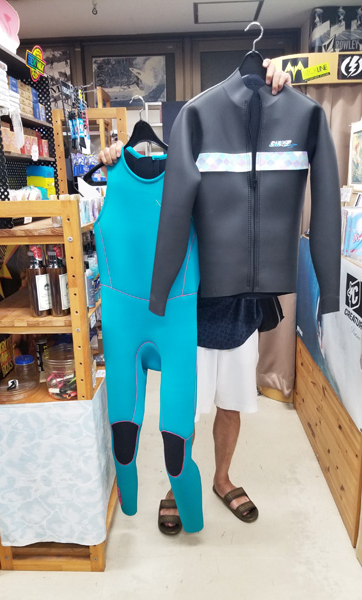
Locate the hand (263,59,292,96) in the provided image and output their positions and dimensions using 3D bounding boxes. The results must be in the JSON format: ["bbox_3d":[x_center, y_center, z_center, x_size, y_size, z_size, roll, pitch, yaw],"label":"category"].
[{"bbox_3d":[0.283,-0.656,1.329,0.090,0.105,0.095,0,14,3],"label":"hand"}]

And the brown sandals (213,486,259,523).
[{"bbox_3d":[0.260,0.946,2.175,0.106,0.090,0.285,-11,17,-34],"label":"brown sandals"}]

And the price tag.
[{"bbox_3d":[-0.565,-0.570,1.743,0.005,0.062,0.070,3,15,17],"label":"price tag"}]

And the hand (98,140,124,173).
[{"bbox_3d":[-0.217,-0.441,1.394,0.085,0.100,0.095,0,14,3],"label":"hand"}]

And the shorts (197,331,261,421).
[{"bbox_3d":[0.147,0.260,2.042,0.390,0.470,0.260,-4,15,-12],"label":"shorts"}]

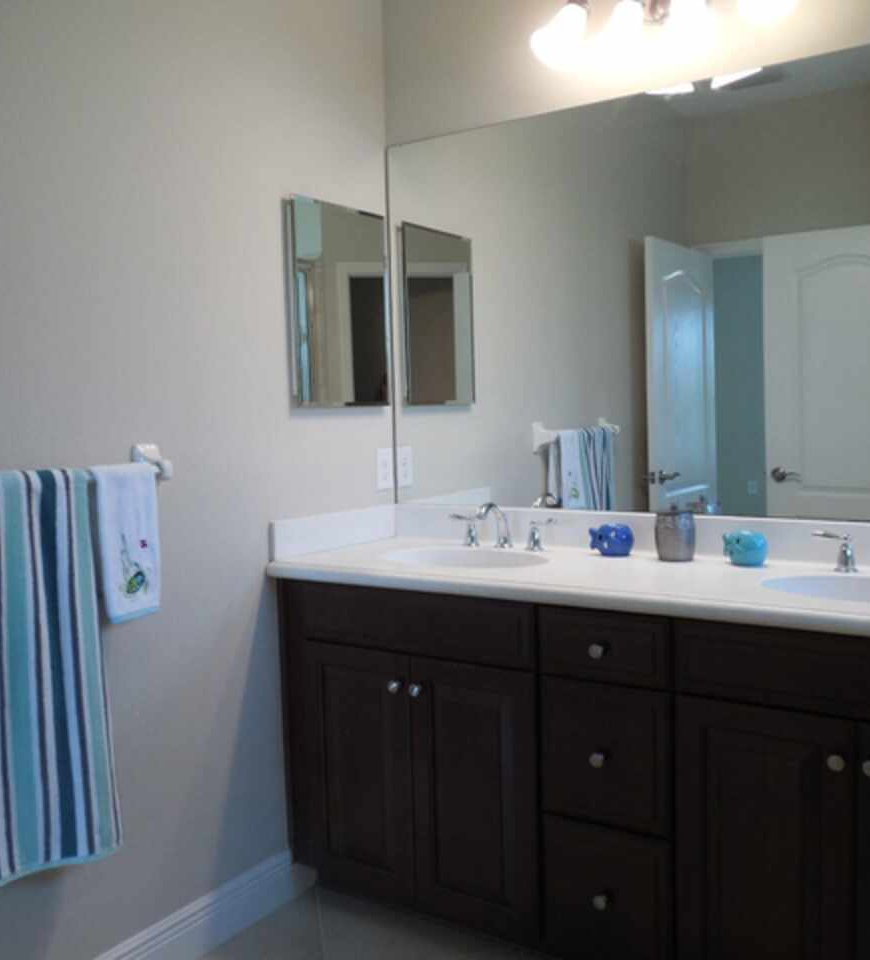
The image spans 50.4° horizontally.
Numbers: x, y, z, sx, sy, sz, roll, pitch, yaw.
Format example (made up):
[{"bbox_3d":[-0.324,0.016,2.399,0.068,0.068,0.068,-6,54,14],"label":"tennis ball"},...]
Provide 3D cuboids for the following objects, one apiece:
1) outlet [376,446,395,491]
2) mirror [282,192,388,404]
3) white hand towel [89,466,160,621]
[{"bbox_3d":[-0.144,-0.032,2.808,0.009,0.119,0.075,1,5,33],"label":"outlet"},{"bbox_3d":[-0.261,-0.486,2.597,0.026,0.555,0.410,1,5,33],"label":"mirror"},{"bbox_3d":[-0.640,0.127,1.930,0.060,0.320,0.150,1,5,33],"label":"white hand towel"}]

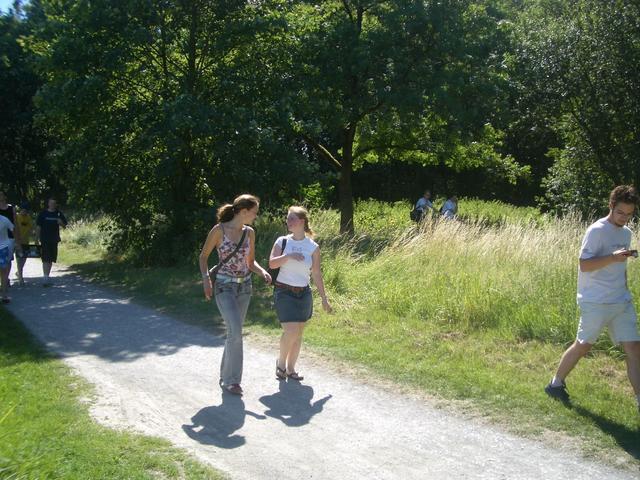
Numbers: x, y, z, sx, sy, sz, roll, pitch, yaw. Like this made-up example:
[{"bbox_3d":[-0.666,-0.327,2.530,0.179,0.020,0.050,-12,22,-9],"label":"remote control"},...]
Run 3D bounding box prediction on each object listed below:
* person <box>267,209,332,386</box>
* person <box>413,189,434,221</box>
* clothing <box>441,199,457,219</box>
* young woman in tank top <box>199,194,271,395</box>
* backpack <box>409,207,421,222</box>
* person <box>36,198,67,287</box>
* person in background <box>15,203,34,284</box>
[{"bbox_3d":[-0.189,0.522,6.142,0.550,1.640,0.380,-1,3,-20],"label":"person"},{"bbox_3d":[3.230,-0.656,20.045,0.450,1.750,0.550,1,3,25],"label":"person"},{"bbox_3d":[4.011,-0.983,20.200,0.400,0.640,0.460,1,3,10],"label":"clothing"},{"bbox_3d":[-0.731,0.482,5.644,0.560,1.720,0.400,-1,3,-26],"label":"young woman in tank top"},{"bbox_3d":[2.921,-0.788,20.000,0.300,0.480,0.340,0,3,0],"label":"backpack"},{"bbox_3d":[-5.363,0.062,12.946,0.580,1.780,0.400,-2,3,-27],"label":"person"},{"bbox_3d":[-5.972,0.080,13.143,0.500,1.680,0.380,-2,3,-27],"label":"person in background"}]

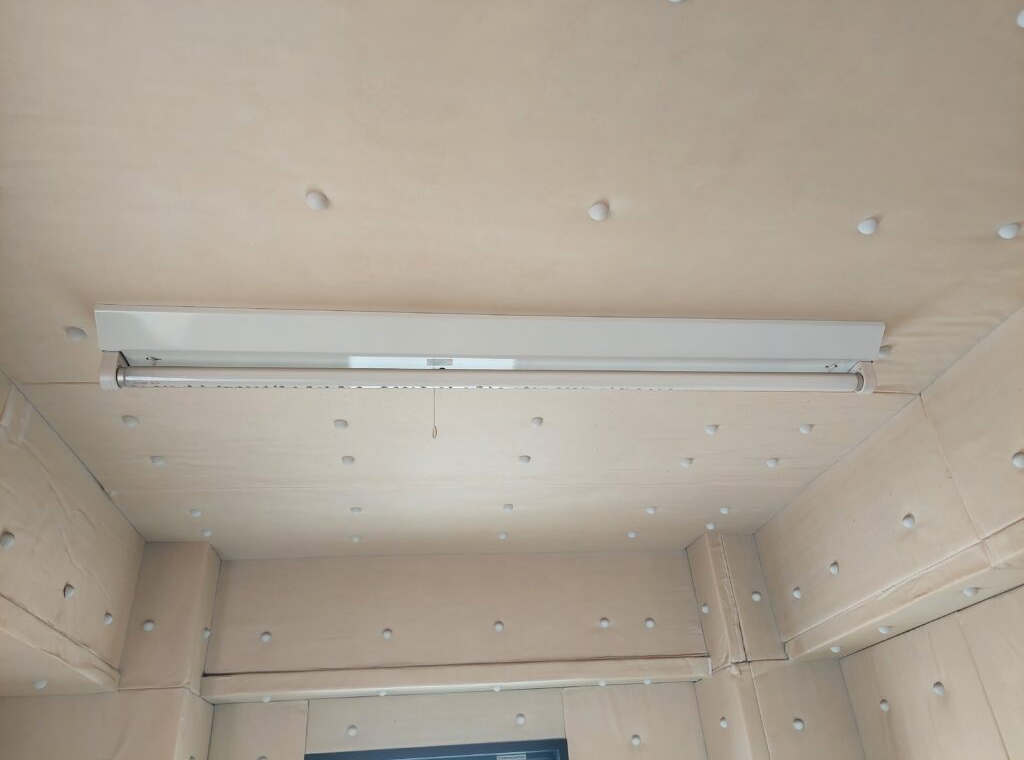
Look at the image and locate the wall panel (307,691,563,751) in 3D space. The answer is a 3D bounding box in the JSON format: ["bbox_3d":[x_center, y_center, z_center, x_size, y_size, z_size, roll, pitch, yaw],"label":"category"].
[{"bbox_3d":[-0.202,0.936,1.952,0.703,0.132,0.030,1,-33,-8],"label":"wall panel"}]

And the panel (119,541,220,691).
[{"bbox_3d":[-0.857,0.605,1.796,0.155,0.349,0.138,1,-33,-8],"label":"panel"}]

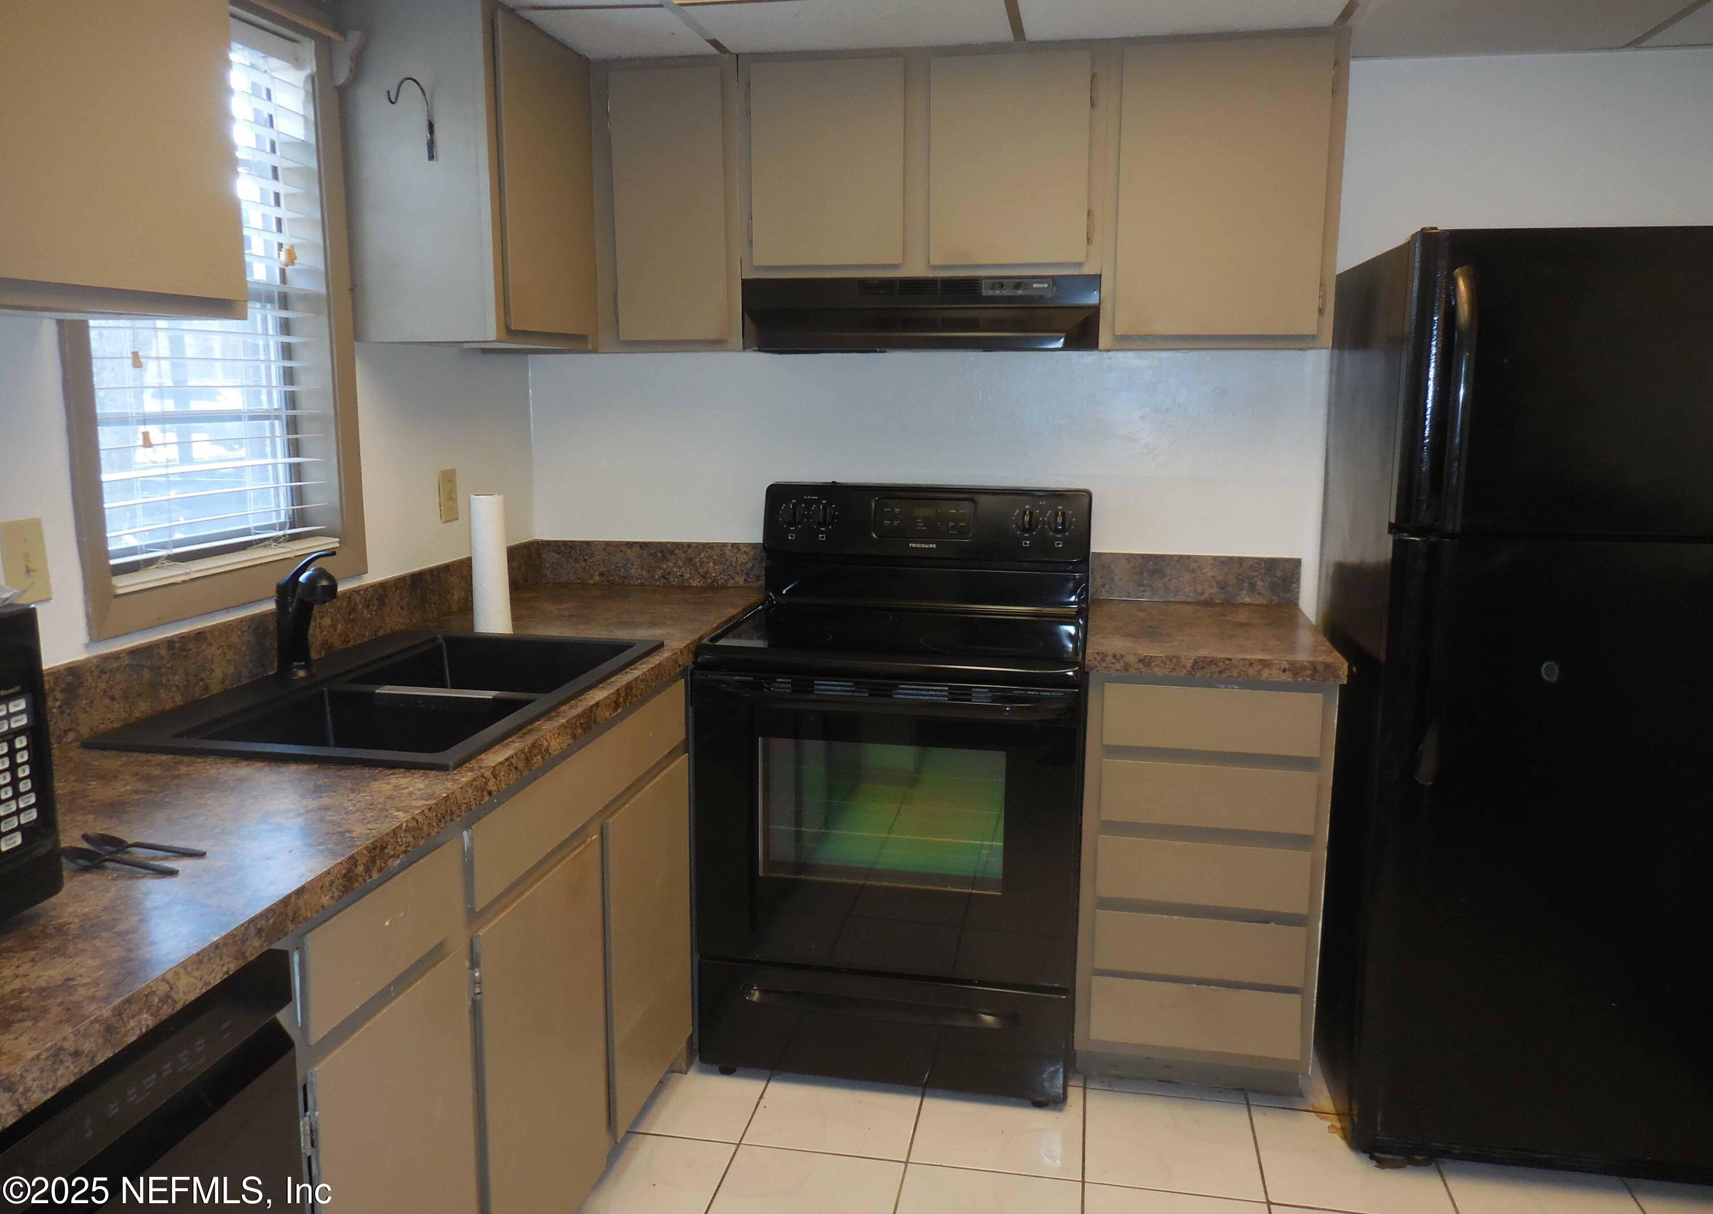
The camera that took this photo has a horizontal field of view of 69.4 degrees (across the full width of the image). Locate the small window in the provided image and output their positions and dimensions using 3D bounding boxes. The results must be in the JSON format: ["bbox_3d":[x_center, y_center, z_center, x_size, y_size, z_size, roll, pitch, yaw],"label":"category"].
[{"bbox_3d":[-1.057,-0.509,1.994,0.100,1.007,0.687,2,10,10],"label":"small window"}]

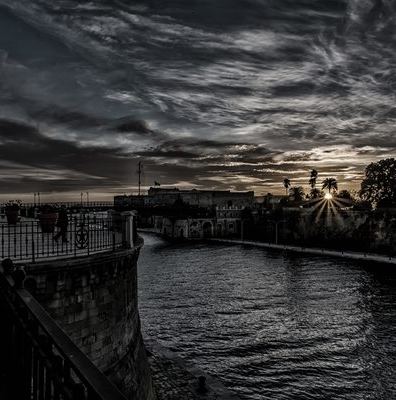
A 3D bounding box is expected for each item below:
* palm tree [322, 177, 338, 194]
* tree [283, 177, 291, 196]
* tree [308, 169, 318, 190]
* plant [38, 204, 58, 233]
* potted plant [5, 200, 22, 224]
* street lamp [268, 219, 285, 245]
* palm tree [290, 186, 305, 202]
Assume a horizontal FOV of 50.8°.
[{"bbox_3d":[49.300,-2.980,155.000,6.000,11.530,6.000,0,-1,0],"label":"palm tree"},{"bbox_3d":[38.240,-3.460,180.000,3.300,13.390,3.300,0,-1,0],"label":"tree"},{"bbox_3d":[46.580,-4.840,168.000,3.800,15.730,3.800,0,-1,0],"label":"tree"},{"bbox_3d":[-9.370,1.160,26.100,1.300,1.760,1.300,0,-1,0],"label":"plant"},{"bbox_3d":[-16.830,1.140,38.000,1.500,2.150,1.500,0,-1,0],"label":"potted plant"},{"bbox_3d":[16.960,6.810,90.000,3.800,5.600,0.600,0,-1,-12],"label":"street lamp"},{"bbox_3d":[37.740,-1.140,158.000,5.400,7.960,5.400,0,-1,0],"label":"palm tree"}]

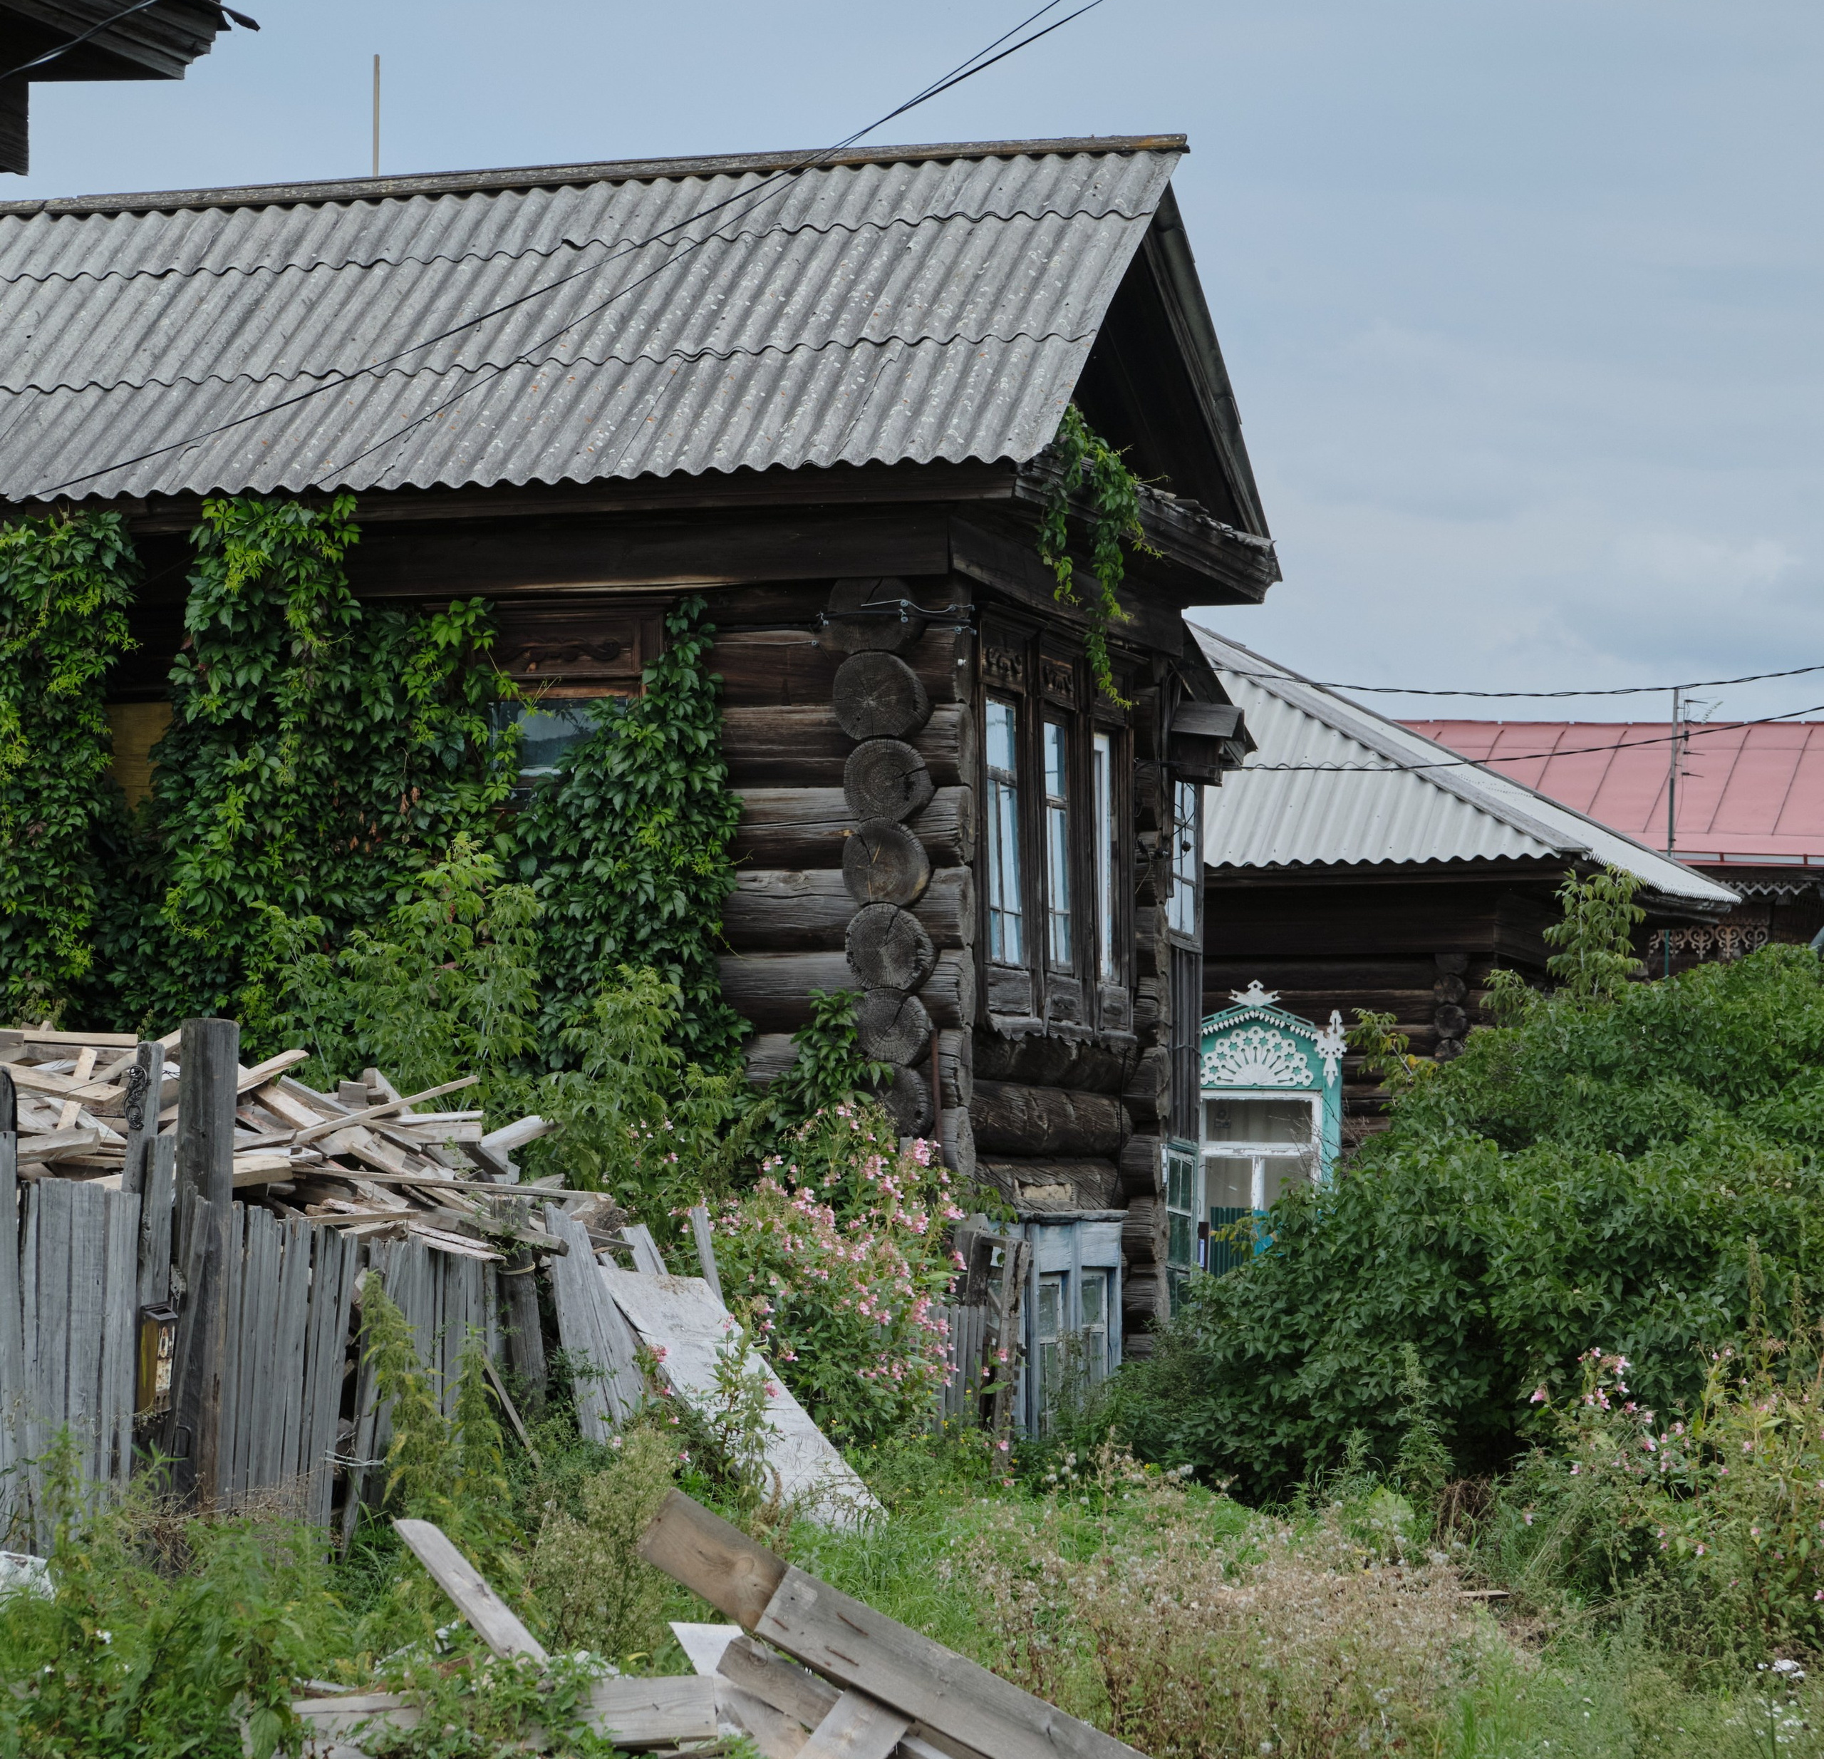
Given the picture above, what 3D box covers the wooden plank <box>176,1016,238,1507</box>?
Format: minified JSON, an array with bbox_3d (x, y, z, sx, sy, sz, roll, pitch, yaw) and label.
[{"bbox_3d":[-2.613,1.437,29.550,0.205,1.870,0.190,1,-2,13],"label":"wooden plank"}]

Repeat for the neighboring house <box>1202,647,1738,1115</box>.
[{"bbox_3d":[1.268,0.852,54.962,8.000,5.340,8.000,-1,-2,13],"label":"neighboring house"}]

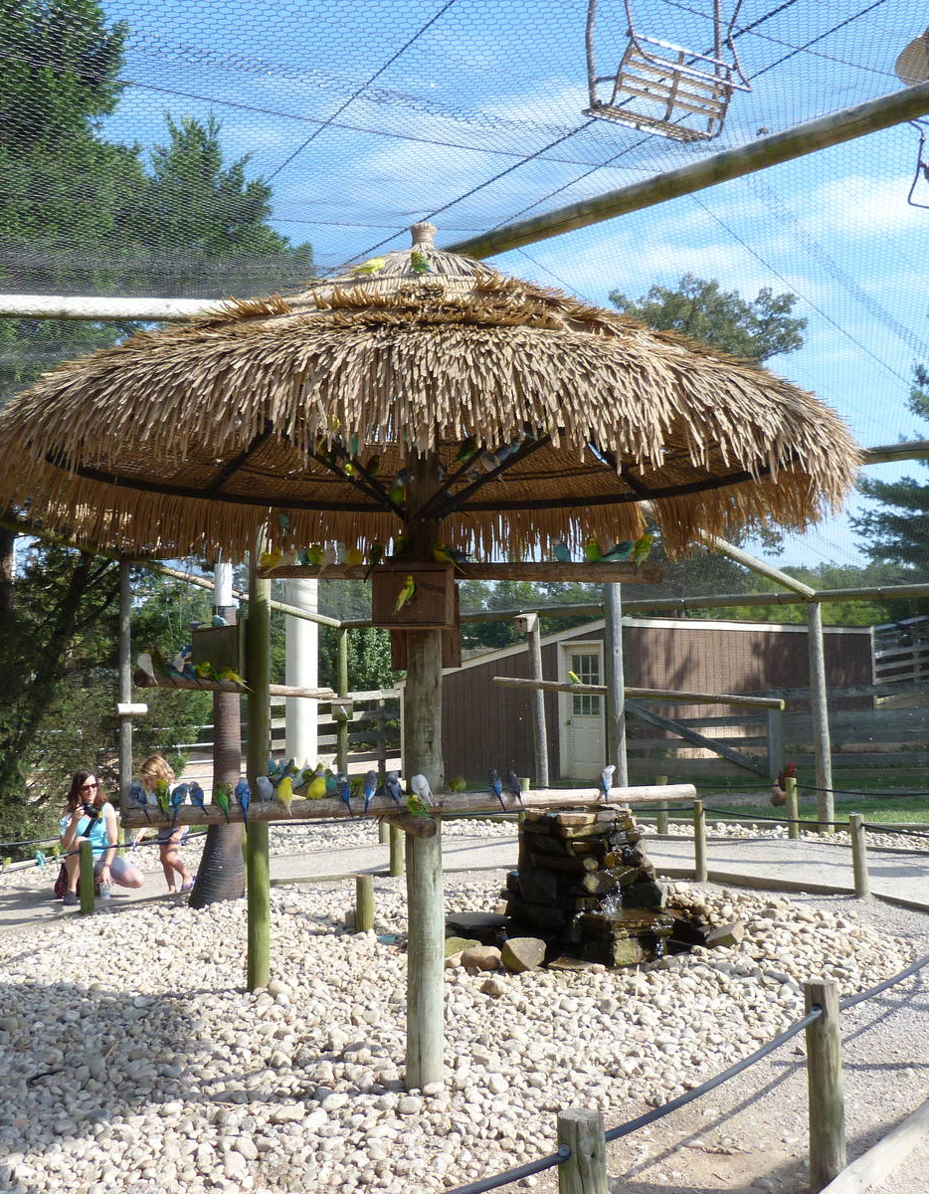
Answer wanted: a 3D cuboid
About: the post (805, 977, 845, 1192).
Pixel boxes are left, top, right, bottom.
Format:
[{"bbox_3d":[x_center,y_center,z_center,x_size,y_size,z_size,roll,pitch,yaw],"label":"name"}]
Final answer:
[{"bbox_3d":[1.136,1.528,3.619,0.108,0.600,0.108,-2,-5,16],"label":"post"}]

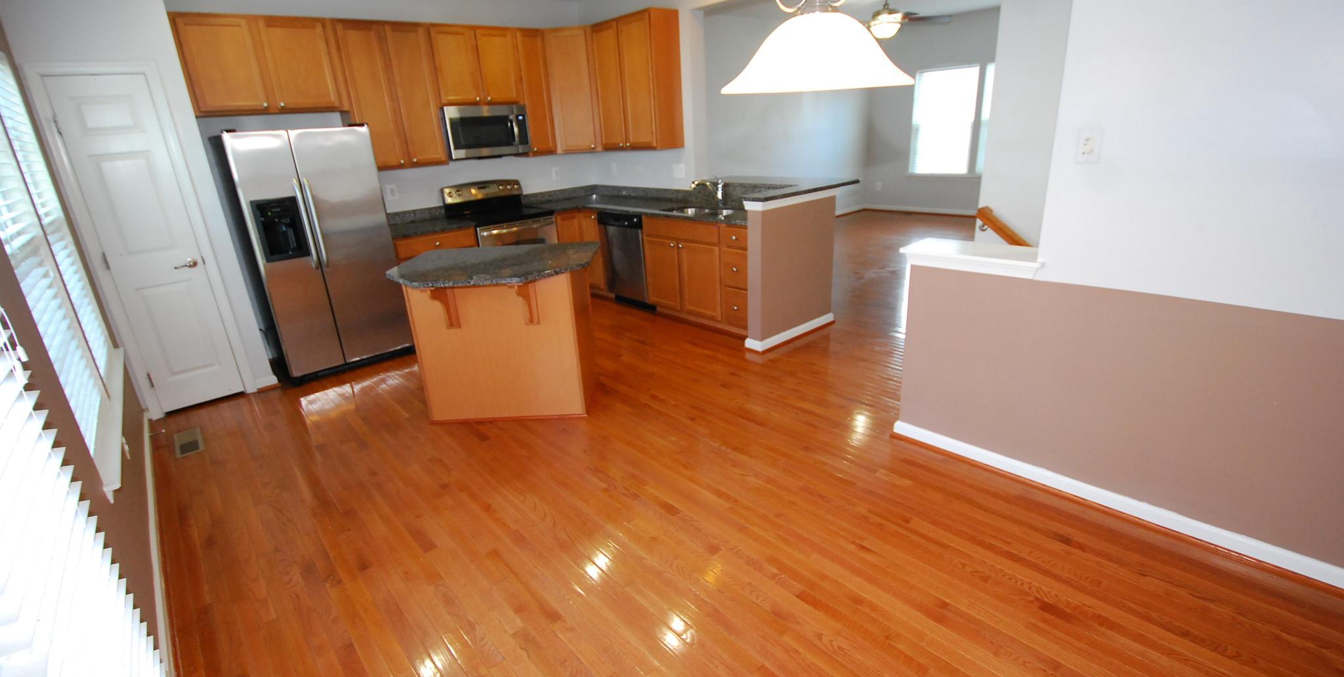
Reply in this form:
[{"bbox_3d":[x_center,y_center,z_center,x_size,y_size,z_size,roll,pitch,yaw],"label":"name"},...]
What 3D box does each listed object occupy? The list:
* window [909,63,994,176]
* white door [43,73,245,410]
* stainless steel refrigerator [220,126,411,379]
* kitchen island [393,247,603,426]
[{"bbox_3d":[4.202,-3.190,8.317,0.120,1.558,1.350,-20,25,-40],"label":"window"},{"bbox_3d":[-3.223,-0.528,3.483,0.440,2.030,0.050,-20,25,-40],"label":"white door"},{"bbox_3d":[-2.656,-0.662,4.233,0.860,1.740,0.790,-20,25,-40],"label":"stainless steel refrigerator"},{"bbox_3d":[-1.009,-0.022,3.413,1.140,0.910,1.040,-3,19,1],"label":"kitchen island"}]

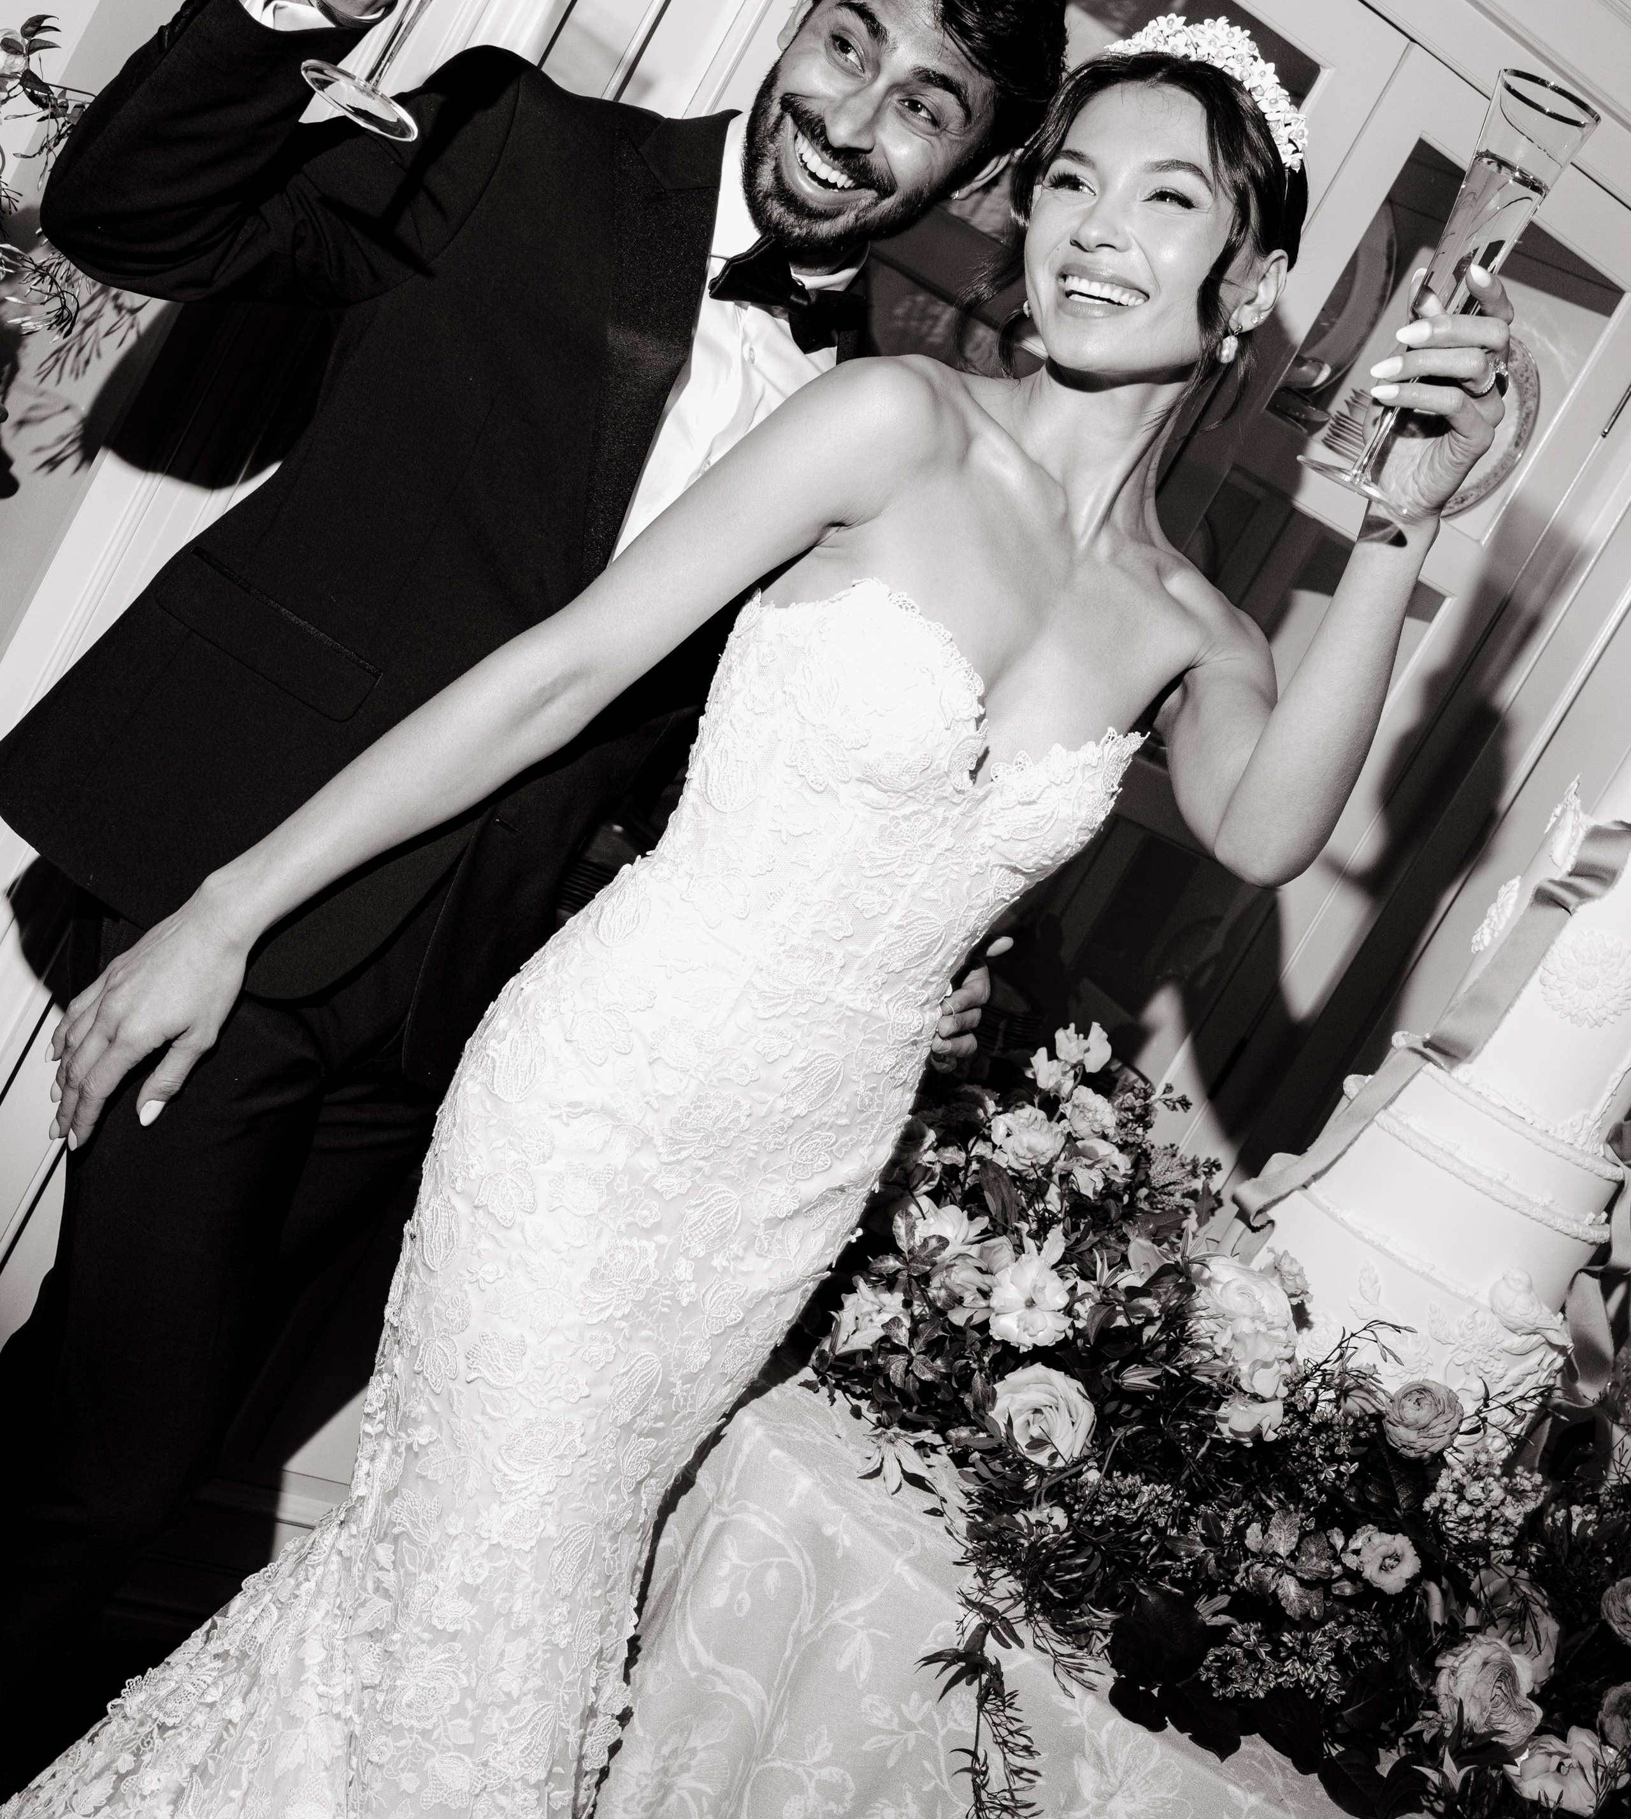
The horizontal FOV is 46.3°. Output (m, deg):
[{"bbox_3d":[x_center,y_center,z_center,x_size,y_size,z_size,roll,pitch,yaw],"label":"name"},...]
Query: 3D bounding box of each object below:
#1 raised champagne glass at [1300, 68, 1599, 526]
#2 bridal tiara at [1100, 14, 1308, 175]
[{"bbox_3d":[0.360,-0.347,1.080,0.070,0.234,0.070,25,13,0],"label":"raised champagne glass"},{"bbox_3d":[0.234,-0.509,1.196,0.163,0.098,0.070,16,3,24],"label":"bridal tiara"}]

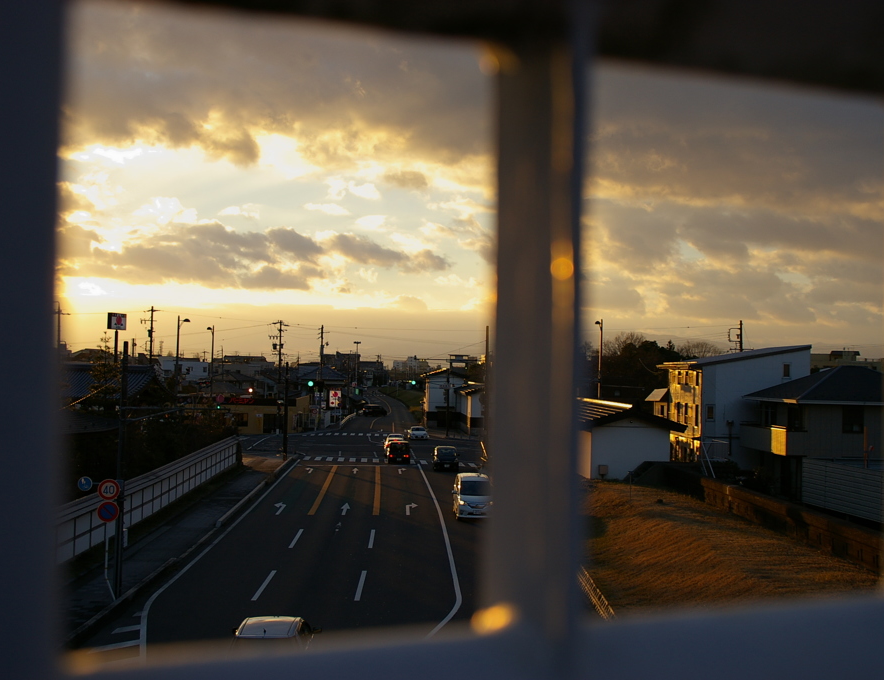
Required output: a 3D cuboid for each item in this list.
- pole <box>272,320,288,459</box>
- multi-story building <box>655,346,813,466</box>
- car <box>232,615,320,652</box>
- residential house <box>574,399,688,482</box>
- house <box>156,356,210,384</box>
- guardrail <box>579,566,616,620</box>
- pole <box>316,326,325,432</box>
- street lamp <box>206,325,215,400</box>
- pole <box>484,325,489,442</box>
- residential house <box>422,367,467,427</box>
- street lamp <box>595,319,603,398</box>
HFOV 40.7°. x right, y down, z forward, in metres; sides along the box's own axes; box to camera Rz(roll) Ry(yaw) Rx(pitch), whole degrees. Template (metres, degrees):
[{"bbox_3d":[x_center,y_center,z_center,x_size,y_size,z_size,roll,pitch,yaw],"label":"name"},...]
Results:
[{"bbox_3d":[-12.510,3.794,91.869,1.200,10.600,0.700,1,-1,-11],"label":"pole"},{"bbox_3d":[23.700,5.300,97.000,9.300,9.800,11.000,1,-1,-2],"label":"multi-story building"},{"bbox_3d":[-3.500,6.490,24.700,1.720,1.520,4.400,1,-1,-2],"label":"car"},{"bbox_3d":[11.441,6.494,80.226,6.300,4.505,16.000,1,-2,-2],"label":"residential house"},{"bbox_3d":[-45.124,7.078,208.958,8.600,8.100,8.500,1,-2,-1],"label":"house"},{"bbox_3d":[4.300,7.114,31.968,0.200,0.750,9.500,1,-2,-1],"label":"guardrail"},{"bbox_3d":[-12.975,4.033,127.862,0.600,11.180,0.800,1,-1,18],"label":"pole"},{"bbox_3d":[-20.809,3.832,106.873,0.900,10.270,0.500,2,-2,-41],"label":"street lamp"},{"bbox_3d":[4.043,4.186,106.838,0.320,10.800,0.320,1,-2,-2],"label":"pole"},{"bbox_3d":[0.280,6.981,144.640,5.800,6.926,9.500,1,-2,-2],"label":"residential house"},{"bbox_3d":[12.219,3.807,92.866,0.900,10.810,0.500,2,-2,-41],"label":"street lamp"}]

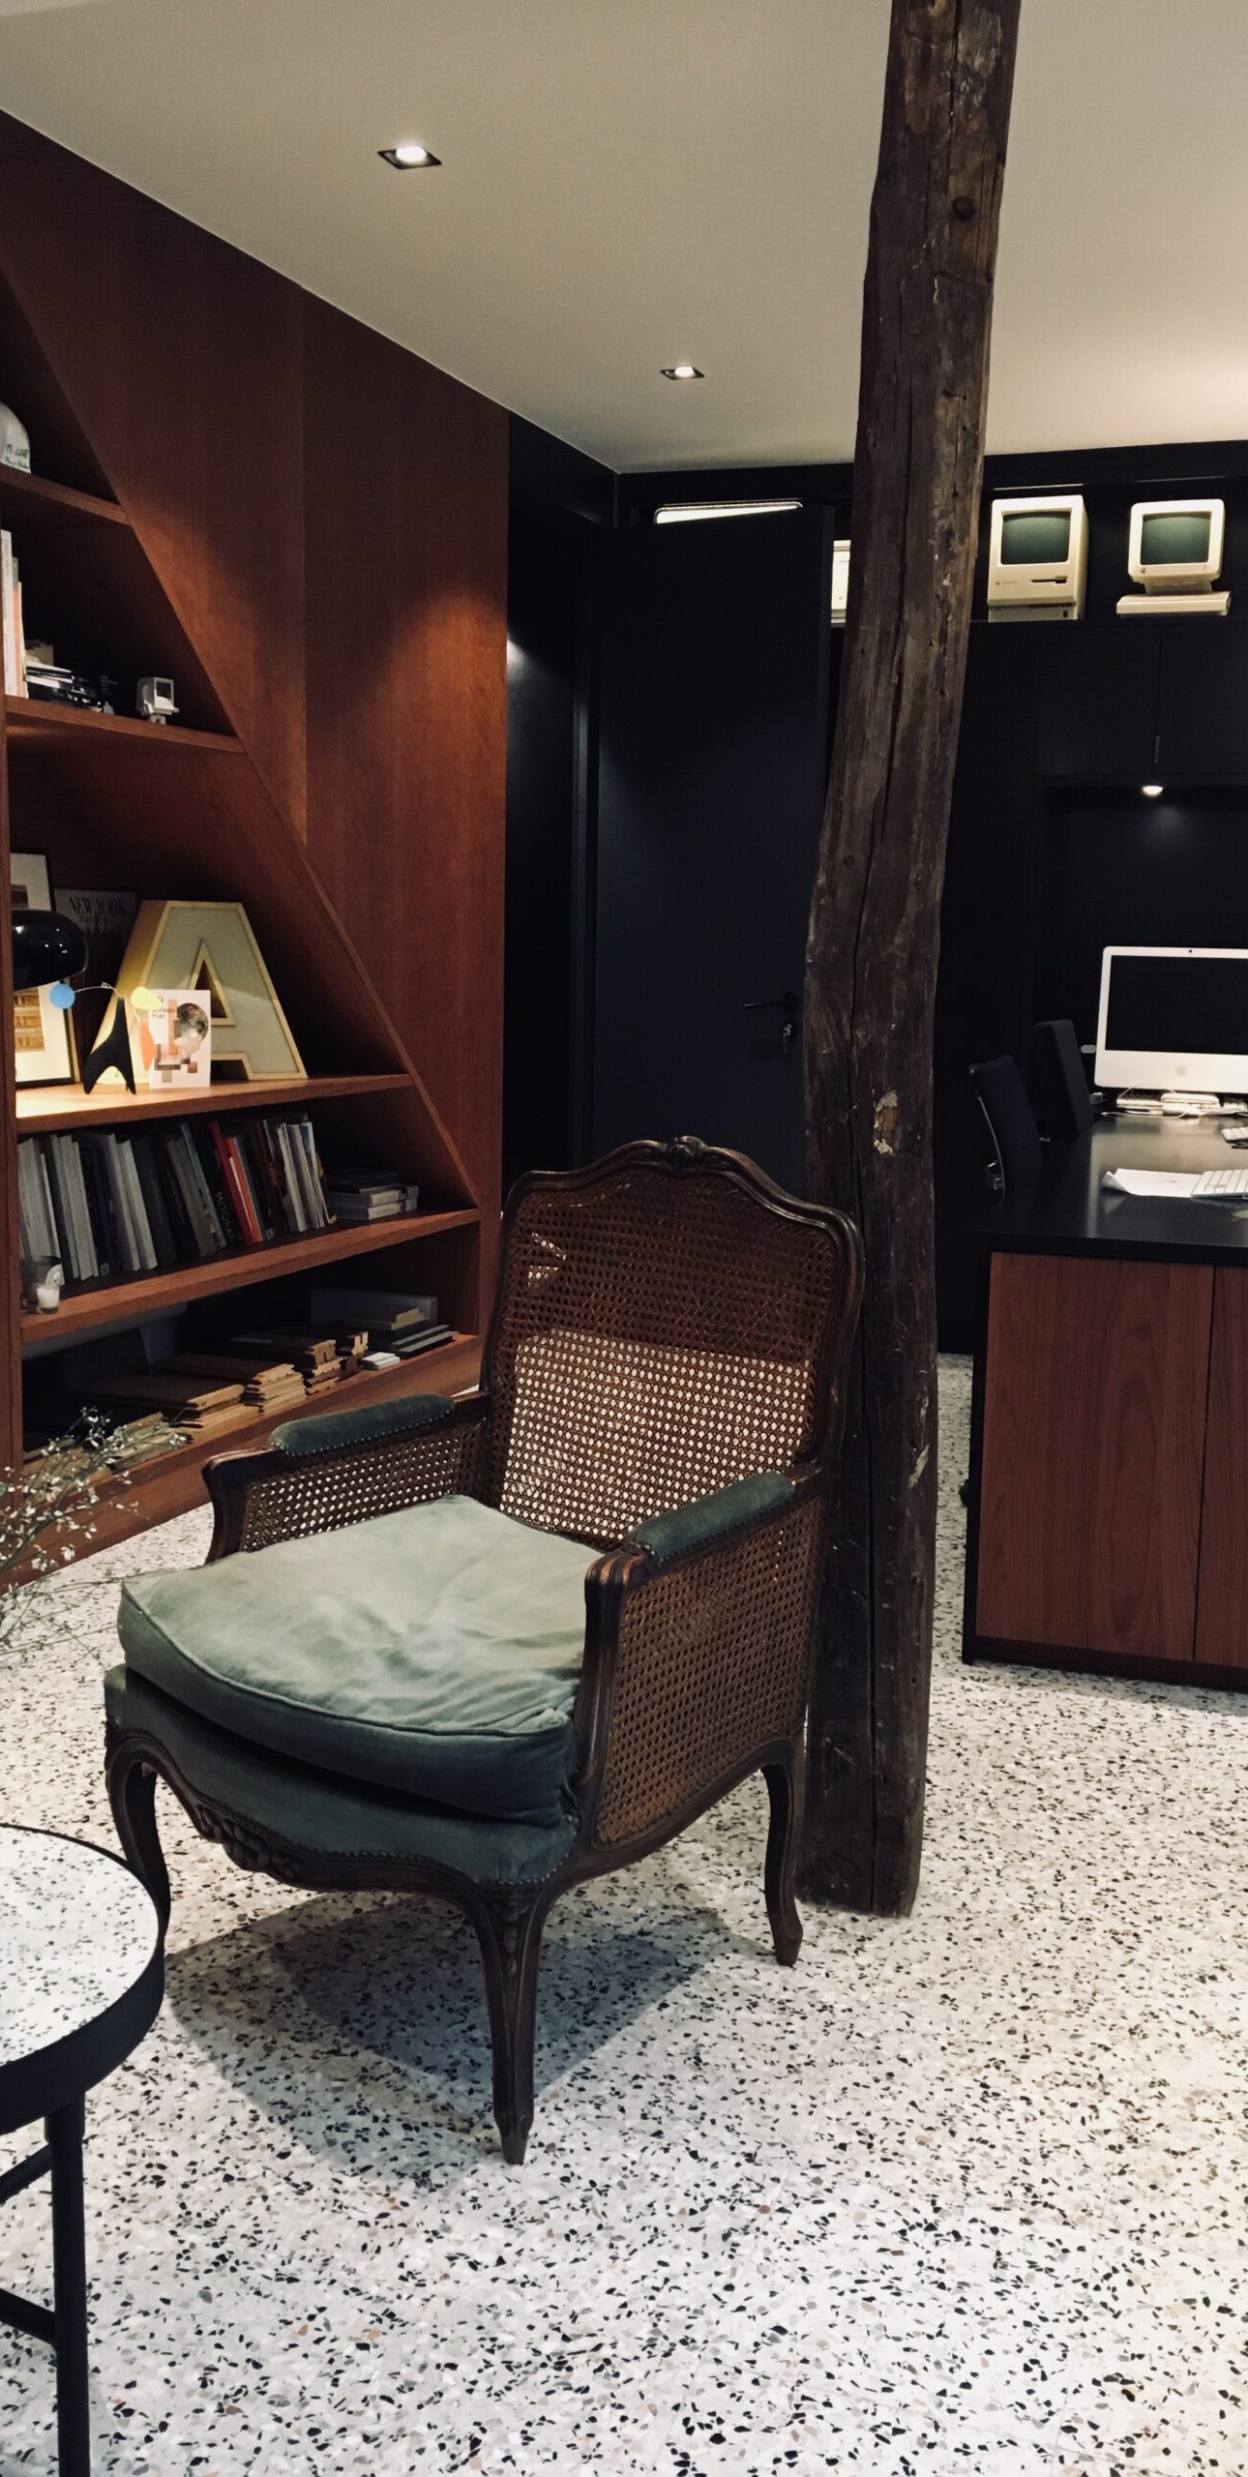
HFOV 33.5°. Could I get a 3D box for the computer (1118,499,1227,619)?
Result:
[{"bbox_3d":[1.573,-1.908,5.904,0.305,0.333,0.290,3,8,16],"label":"computer"}]

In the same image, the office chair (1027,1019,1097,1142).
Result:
[{"bbox_3d":[1.371,-0.068,5.537,0.600,1.000,0.600,4,8,19],"label":"office chair"}]

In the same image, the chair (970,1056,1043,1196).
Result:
[{"bbox_3d":[1.004,0.119,4.325,0.600,0.950,0.600,4,9,22],"label":"chair"}]

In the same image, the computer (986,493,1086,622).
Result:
[{"bbox_3d":[1.190,-1.913,5.930,0.246,0.342,0.277,3,8,16],"label":"computer"}]

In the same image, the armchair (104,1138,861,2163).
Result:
[{"bbox_3d":[-0.137,0.376,2.349,0.655,0.945,0.700,7,10,38],"label":"armchair"}]

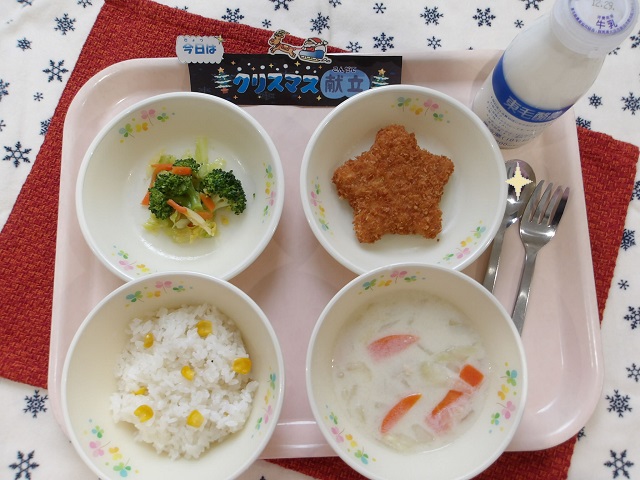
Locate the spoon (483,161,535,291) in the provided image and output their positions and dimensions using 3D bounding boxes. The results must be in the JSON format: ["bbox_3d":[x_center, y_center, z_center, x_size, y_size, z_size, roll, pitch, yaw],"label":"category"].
[{"bbox_3d":[0.126,0.019,0.365,0.036,0.021,0.170,15,81,2],"label":"spoon"}]

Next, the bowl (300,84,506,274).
[{"bbox_3d":[0.057,-0.036,0.362,0.142,0.044,0.142,0,80,0],"label":"bowl"}]

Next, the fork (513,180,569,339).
[{"bbox_3d":[0.150,0.038,0.363,0.026,0.020,0.170,18,81,3],"label":"fork"}]

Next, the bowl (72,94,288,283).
[{"bbox_3d":[-0.095,-0.031,0.362,0.142,0.044,0.142,0,80,0],"label":"bowl"}]

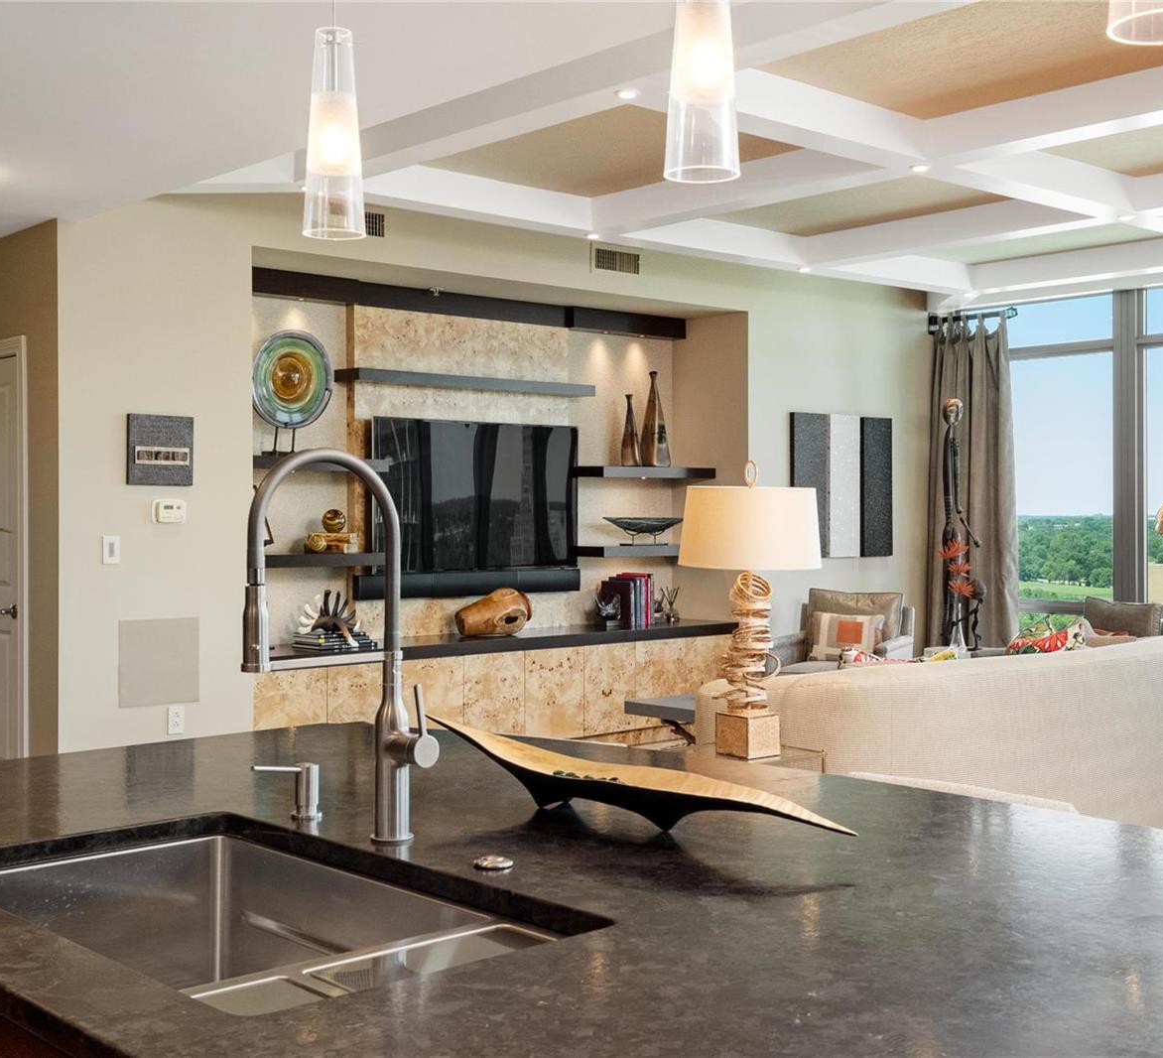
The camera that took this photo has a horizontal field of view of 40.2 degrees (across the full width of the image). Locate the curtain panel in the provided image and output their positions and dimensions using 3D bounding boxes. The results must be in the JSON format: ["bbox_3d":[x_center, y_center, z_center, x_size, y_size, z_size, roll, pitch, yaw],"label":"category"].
[{"bbox_3d":[2.611,-0.110,10.622,0.160,2.660,0.700,0,1,-42],"label":"curtain panel"}]

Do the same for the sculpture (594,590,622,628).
[{"bbox_3d":[0.158,0.474,9.013,0.120,0.205,0.110,0,0,-42],"label":"sculpture"}]

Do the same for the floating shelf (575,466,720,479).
[{"bbox_3d":[0.350,-0.329,9.464,0.947,0.063,0.361,-1,1,-43],"label":"floating shelf"}]

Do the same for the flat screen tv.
[{"bbox_3d":[-0.559,-0.176,8.634,1.440,0.806,0.065,-1,1,-43],"label":"flat screen tv"}]

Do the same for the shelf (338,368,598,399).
[{"bbox_3d":[-0.601,-0.790,8.739,1.640,0.065,0.240,0,0,-42],"label":"shelf"}]

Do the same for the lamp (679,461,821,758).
[{"bbox_3d":[0.494,0.236,4.650,0.412,0.868,0.412,0,1,0],"label":"lamp"}]

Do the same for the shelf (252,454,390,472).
[{"bbox_3d":[-1.435,-0.312,7.773,0.952,0.063,0.361,-1,1,-43],"label":"shelf"}]

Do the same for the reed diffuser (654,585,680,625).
[{"bbox_3d":[0.540,0.460,9.668,0.120,0.225,0.115,0,0,-43],"label":"reed diffuser"}]

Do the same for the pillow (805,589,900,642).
[{"bbox_3d":[1.620,0.575,9.380,0.550,0.410,0.160,0,-12,34],"label":"pillow"}]

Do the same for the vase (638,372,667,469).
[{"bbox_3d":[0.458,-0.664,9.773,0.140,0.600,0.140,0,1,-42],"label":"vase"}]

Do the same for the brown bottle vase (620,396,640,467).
[{"bbox_3d":[0.284,-0.577,9.351,0.128,0.423,0.128,-1,1,-43],"label":"brown bottle vase"}]

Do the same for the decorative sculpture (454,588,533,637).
[{"bbox_3d":[-0.478,0.451,8.620,0.410,0.265,0.240,0,0,-24],"label":"decorative sculpture"}]

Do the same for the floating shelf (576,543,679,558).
[{"bbox_3d":[0.363,0.131,9.716,0.955,0.063,0.368,0,1,-42],"label":"floating shelf"}]

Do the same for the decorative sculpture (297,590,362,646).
[{"bbox_3d":[-1.249,0.440,7.873,0.330,0.275,0.210,-1,1,-43],"label":"decorative sculpture"}]

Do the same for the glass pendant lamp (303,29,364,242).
[{"bbox_3d":[-0.367,-0.590,2.360,0.094,0.300,0.094,0,0,0],"label":"glass pendant lamp"}]

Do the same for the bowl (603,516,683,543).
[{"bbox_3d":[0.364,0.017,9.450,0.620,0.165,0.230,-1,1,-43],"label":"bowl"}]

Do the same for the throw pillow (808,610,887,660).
[{"bbox_3d":[1.542,0.623,9.220,0.440,0.280,0.130,0,-18,34],"label":"throw pillow"}]

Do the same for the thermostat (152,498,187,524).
[{"bbox_3d":[-1.841,-0.077,7.092,0.158,0.108,0.035,0,1,-42],"label":"thermostat"}]

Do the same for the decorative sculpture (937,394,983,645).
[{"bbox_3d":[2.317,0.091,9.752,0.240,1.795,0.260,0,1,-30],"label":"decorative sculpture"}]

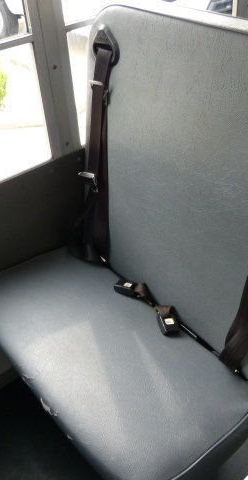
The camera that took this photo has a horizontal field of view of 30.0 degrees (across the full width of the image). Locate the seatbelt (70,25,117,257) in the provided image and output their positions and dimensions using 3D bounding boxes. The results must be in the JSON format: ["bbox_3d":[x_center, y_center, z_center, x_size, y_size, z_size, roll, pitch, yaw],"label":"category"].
[{"bbox_3d":[-0.087,-0.225,1.274,0.062,0.667,0.138,-21,41,-33],"label":"seatbelt"}]

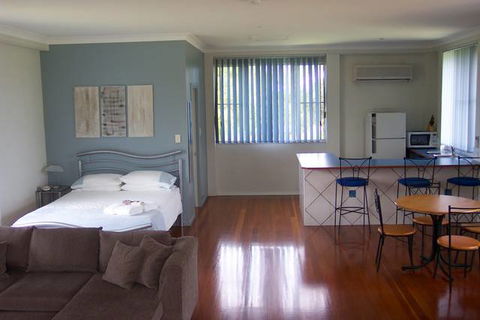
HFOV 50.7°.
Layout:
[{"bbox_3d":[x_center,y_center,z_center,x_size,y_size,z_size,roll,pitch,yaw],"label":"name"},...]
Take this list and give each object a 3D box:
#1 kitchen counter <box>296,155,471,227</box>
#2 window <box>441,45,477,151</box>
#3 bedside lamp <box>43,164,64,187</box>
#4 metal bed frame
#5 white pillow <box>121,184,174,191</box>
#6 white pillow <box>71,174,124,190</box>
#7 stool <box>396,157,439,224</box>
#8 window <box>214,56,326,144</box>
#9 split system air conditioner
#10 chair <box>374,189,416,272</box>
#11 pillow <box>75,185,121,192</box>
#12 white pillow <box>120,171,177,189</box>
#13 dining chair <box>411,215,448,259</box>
[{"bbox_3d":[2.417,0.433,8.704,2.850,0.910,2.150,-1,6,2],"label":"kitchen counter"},{"bbox_3d":[3.790,-1.062,8.782,0.110,1.694,1.684,-1,7,4],"label":"window"},{"bbox_3d":[-2.752,0.237,7.480,0.310,0.343,0.300,-1,7,4],"label":"bedside lamp"},{"bbox_3d":[-1.634,0.451,7.634,1.632,1.220,0.100,-1,7,4],"label":"metal bed frame"},{"bbox_3d":[-1.348,0.353,7.428,0.742,0.130,0.460,-1,6,2],"label":"white pillow"},{"bbox_3d":[-2.096,0.320,7.445,0.739,0.183,0.460,-1,6,2],"label":"white pillow"},{"bbox_3d":[2.537,0.492,7.349,0.470,1.070,0.510,-1,6,2],"label":"stool"},{"bbox_3d":[0.581,-1.156,9.858,2.185,1.687,0.110,-1,7,4],"label":"window"},{"bbox_3d":[2.847,-1.737,10.105,1.168,0.300,0.200,-1,6,2],"label":"split system air conditioner"},{"bbox_3d":[1.742,0.786,5.686,0.450,0.880,0.420,-1,7,4],"label":"chair"},{"bbox_3d":[-2.052,0.398,7.393,0.660,0.130,0.430,-1,7,4],"label":"pillow"},{"bbox_3d":[-1.303,0.291,7.289,0.774,0.234,0.458,-1,7,3],"label":"white pillow"},{"bbox_3d":[2.264,0.727,6.088,0.420,0.880,0.460,-1,7,4],"label":"dining chair"}]

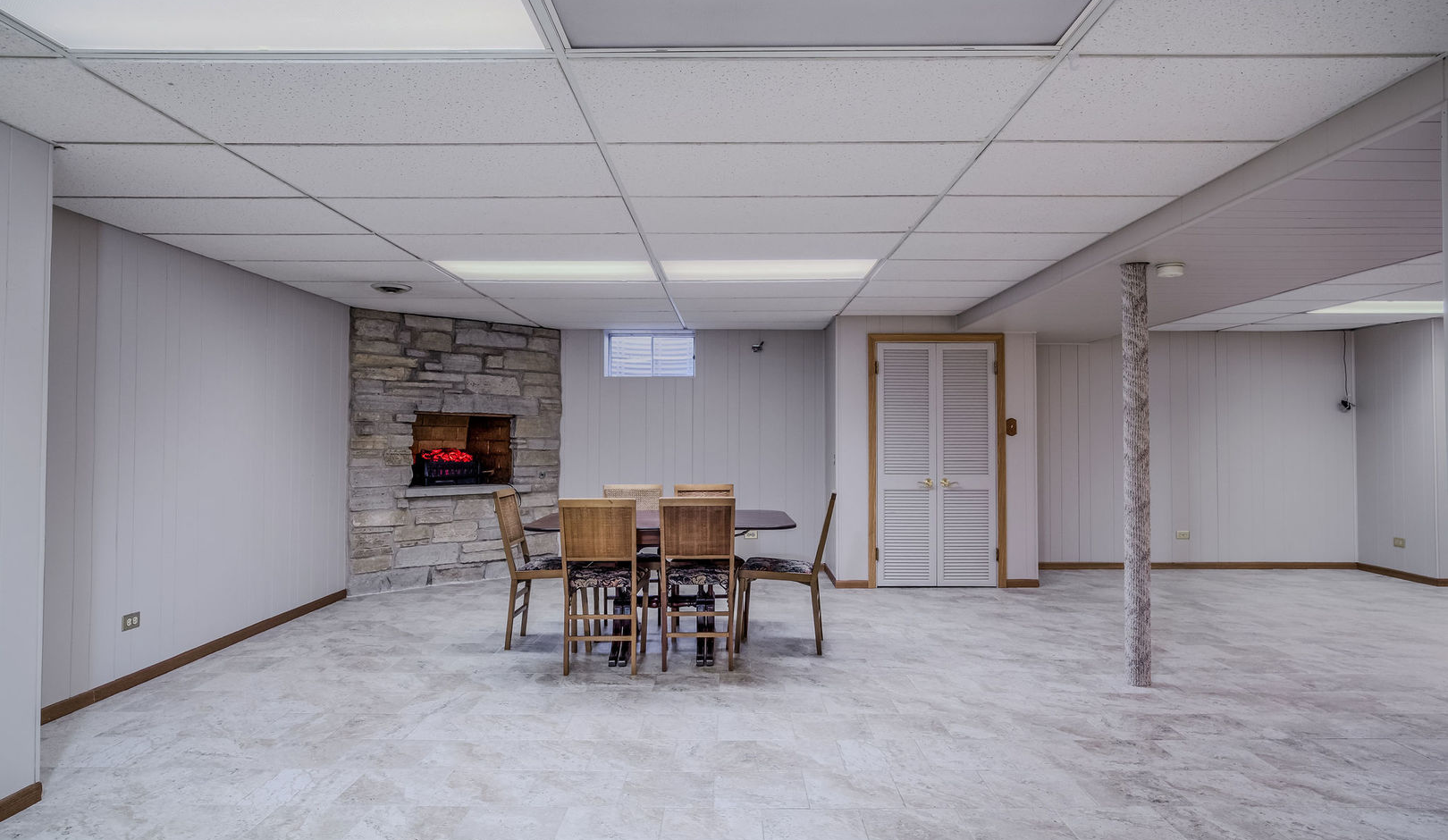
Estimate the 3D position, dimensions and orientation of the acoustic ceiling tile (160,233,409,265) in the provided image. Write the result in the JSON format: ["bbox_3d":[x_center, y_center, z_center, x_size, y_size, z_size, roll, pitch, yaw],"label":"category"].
[{"bbox_3d":[-2.215,-0.884,4.110,1.137,0.020,0.578,0,-1,1],"label":"acoustic ceiling tile"}]

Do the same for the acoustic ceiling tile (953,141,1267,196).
[{"bbox_3d":[1.361,-0.927,2.969,0.925,0.020,0.595,0,-1,1],"label":"acoustic ceiling tile"}]

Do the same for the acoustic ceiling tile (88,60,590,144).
[{"bbox_3d":[-1.041,-0.928,2.354,1.249,0.018,0.600,0,-1,1],"label":"acoustic ceiling tile"}]

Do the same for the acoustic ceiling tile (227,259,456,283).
[{"bbox_3d":[-2.212,-0.881,4.729,1.130,0.018,0.600,0,-1,1],"label":"acoustic ceiling tile"}]

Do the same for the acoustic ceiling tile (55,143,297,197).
[{"bbox_3d":[-2.296,-0.935,3.014,1.189,0.020,0.595,0,-1,1],"label":"acoustic ceiling tile"}]

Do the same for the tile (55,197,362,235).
[{"bbox_3d":[-2.230,-0.906,3.551,1.130,0.018,0.600,0,-1,1],"label":"tile"}]

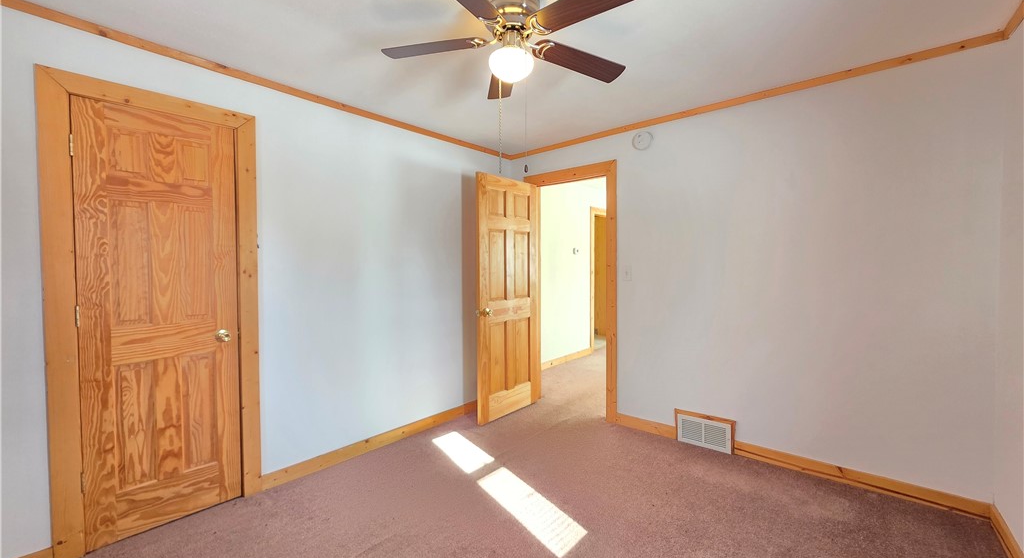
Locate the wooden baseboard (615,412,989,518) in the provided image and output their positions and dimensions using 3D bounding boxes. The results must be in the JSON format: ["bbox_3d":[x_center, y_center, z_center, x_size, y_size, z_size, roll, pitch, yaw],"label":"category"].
[{"bbox_3d":[1.607,1.145,2.513,1.940,0.090,0.030,1,2,40],"label":"wooden baseboard"}]

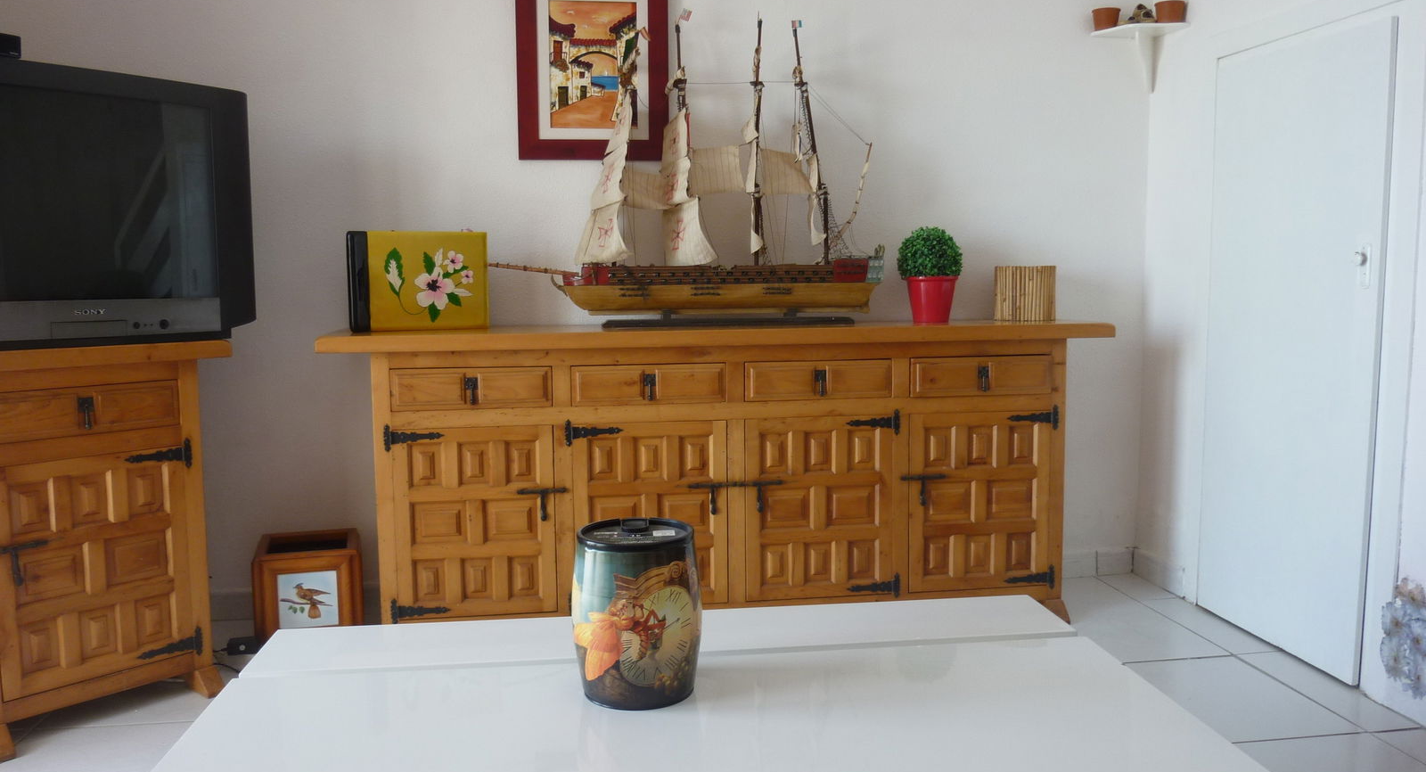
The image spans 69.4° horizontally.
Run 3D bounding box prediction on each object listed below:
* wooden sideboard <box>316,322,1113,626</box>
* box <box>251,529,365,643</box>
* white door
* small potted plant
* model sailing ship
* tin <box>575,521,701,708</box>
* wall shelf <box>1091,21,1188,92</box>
[{"bbox_3d":[0.035,0.246,2.851,2.038,0.825,0.449,-1,6,-8],"label":"wooden sideboard"},{"bbox_3d":[-1.080,0.550,2.789,0.255,0.251,0.293,-2,6,-17],"label":"box"},{"bbox_3d":[1.459,-0.096,2.611,0.040,1.526,0.628,-1,6,-8],"label":"white door"},{"bbox_3d":[0.605,-0.309,2.875,0.181,0.266,0.181,-1,6,-8],"label":"small potted plant"},{"bbox_3d":[-0.061,-0.564,2.729,1.065,0.815,0.222,-1,6,-8],"label":"model sailing ship"},{"bbox_3d":[-0.096,0.288,1.316,0.166,0.203,0.166,0,6,0],"label":"tin"},{"bbox_3d":[1.290,-0.981,3.098,0.269,0.179,0.170,4,7,36],"label":"wall shelf"}]

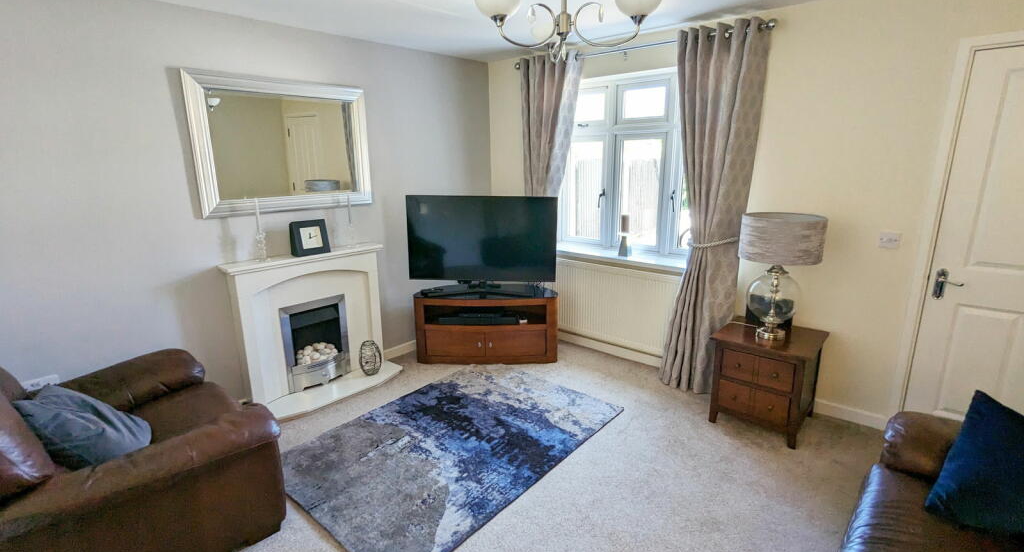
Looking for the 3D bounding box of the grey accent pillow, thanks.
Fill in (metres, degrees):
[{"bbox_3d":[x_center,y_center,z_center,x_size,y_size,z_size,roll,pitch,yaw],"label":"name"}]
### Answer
[{"bbox_3d":[-1.675,0.576,1.855,0.420,0.400,0.140,21,70,42],"label":"grey accent pillow"}]

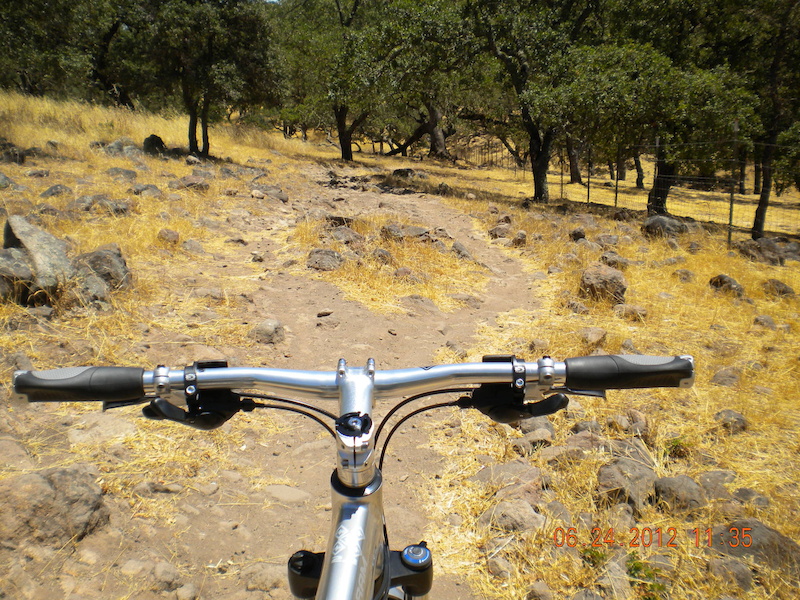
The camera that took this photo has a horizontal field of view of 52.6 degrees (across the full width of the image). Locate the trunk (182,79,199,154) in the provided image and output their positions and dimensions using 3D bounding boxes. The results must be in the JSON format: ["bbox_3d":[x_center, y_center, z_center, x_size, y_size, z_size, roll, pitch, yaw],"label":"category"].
[{"bbox_3d":[-5.698,-4.991,22.000,0.400,2.000,0.360,-3,10,-14],"label":"trunk"}]

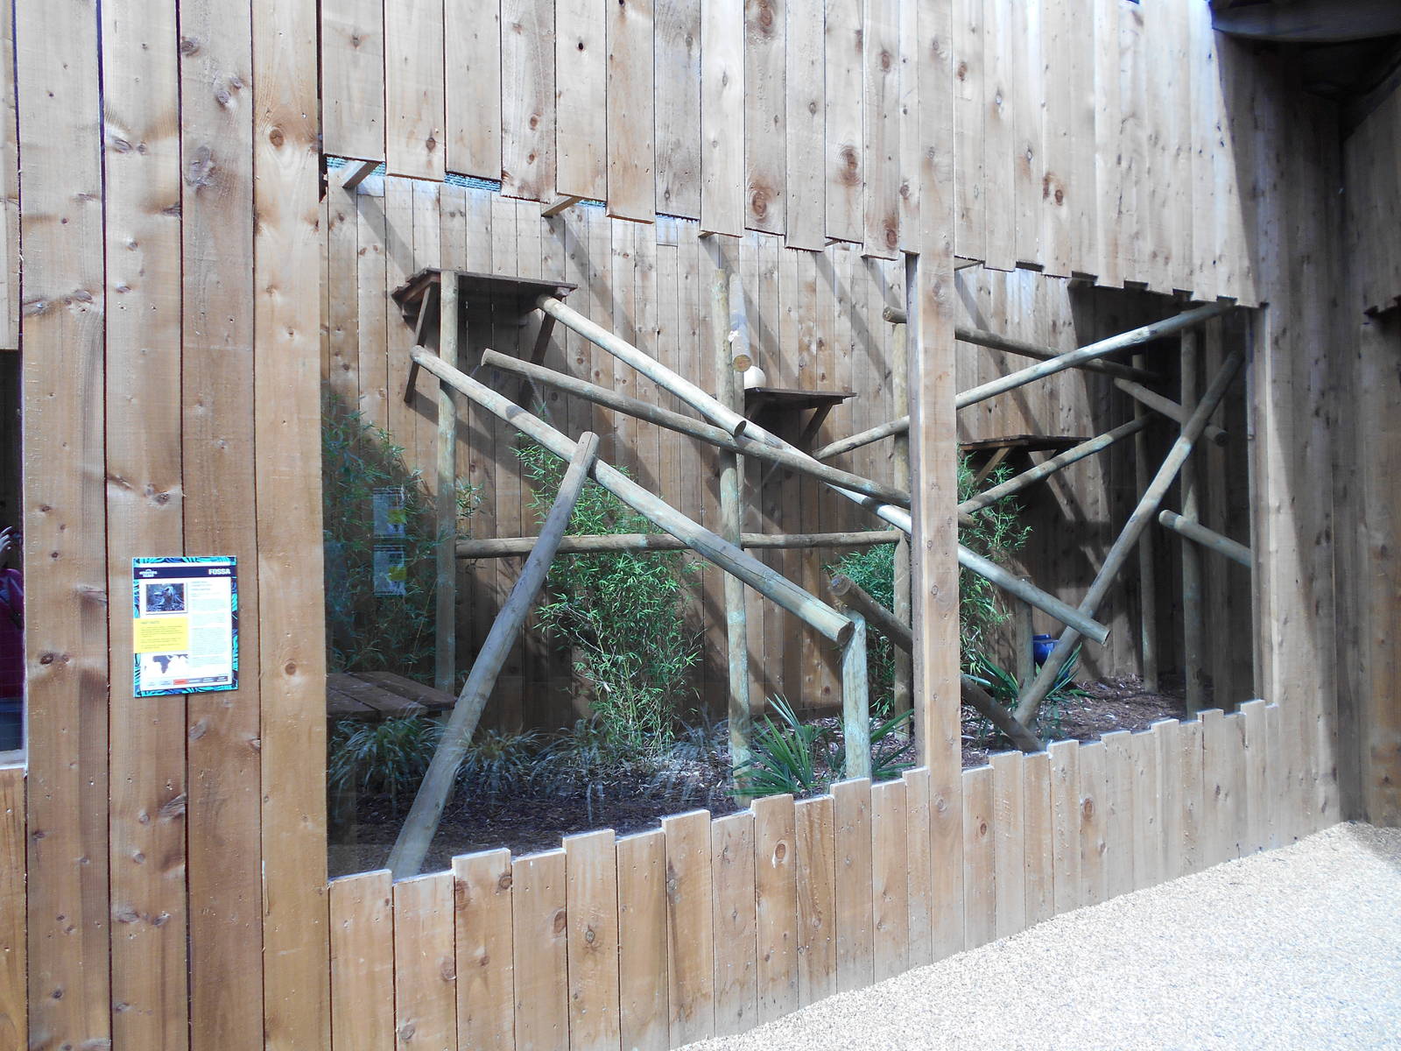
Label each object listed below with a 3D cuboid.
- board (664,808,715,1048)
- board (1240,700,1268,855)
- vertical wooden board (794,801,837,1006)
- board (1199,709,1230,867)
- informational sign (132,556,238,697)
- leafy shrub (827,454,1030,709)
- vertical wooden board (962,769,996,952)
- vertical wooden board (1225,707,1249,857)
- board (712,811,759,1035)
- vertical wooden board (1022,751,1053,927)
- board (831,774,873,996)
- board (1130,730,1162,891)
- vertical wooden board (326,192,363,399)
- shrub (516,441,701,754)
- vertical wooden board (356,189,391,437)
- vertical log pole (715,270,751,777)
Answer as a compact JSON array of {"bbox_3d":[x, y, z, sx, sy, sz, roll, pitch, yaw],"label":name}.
[{"bbox_3d":[-0.035,1.151,2.993,0.153,0.648,0.023,-1,0,-32],"label":"board"},{"bbox_3d":[2.368,1.085,4.511,0.166,0.648,0.023,-1,0,-32],"label":"board"},{"bbox_3d":[0.349,1.153,3.247,0.152,0.622,0.024,-1,1,-32],"label":"vertical wooden board"},{"bbox_3d":[2.108,1.086,4.340,0.167,0.637,0.024,-1,1,-32],"label":"board"},{"bbox_3d":[-1.126,0.220,2.309,0.204,0.301,0.010,-1,1,-32],"label":"informational sign"},{"bbox_3d":[1.486,0.390,6.853,1.150,1.660,0.950,-1,0,-32],"label":"leafy shrub"},{"bbox_3d":[0.953,1.143,3.617,0.154,0.615,0.023,-1,0,-32],"label":"vertical wooden board"},{"bbox_3d":[2.241,1.083,4.422,0.154,0.594,0.024,-1,1,-32],"label":"vertical wooden board"},{"bbox_3d":[0.096,1.167,3.075,0.148,0.628,0.023,-1,0,-32],"label":"board"},{"bbox_3d":[1.208,1.122,3.780,0.142,0.610,0.024,-1,1,-32],"label":"vertical wooden board"},{"bbox_3d":[0.476,1.137,3.315,0.152,0.654,0.023,-1,0,-32],"label":"board"},{"bbox_3d":[1.736,1.109,4.112,0.162,0.609,0.023,-1,0,-32],"label":"board"},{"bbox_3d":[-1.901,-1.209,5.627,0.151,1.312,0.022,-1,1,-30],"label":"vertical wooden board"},{"bbox_3d":[-0.525,0.411,6.040,0.950,1.730,0.700,-1,1,-30],"label":"shrub"},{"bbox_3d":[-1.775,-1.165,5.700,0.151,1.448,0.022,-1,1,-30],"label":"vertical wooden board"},{"bbox_3d":[0.157,0.060,5.038,0.082,2.560,0.082,-3,0,0],"label":"vertical log pole"}]

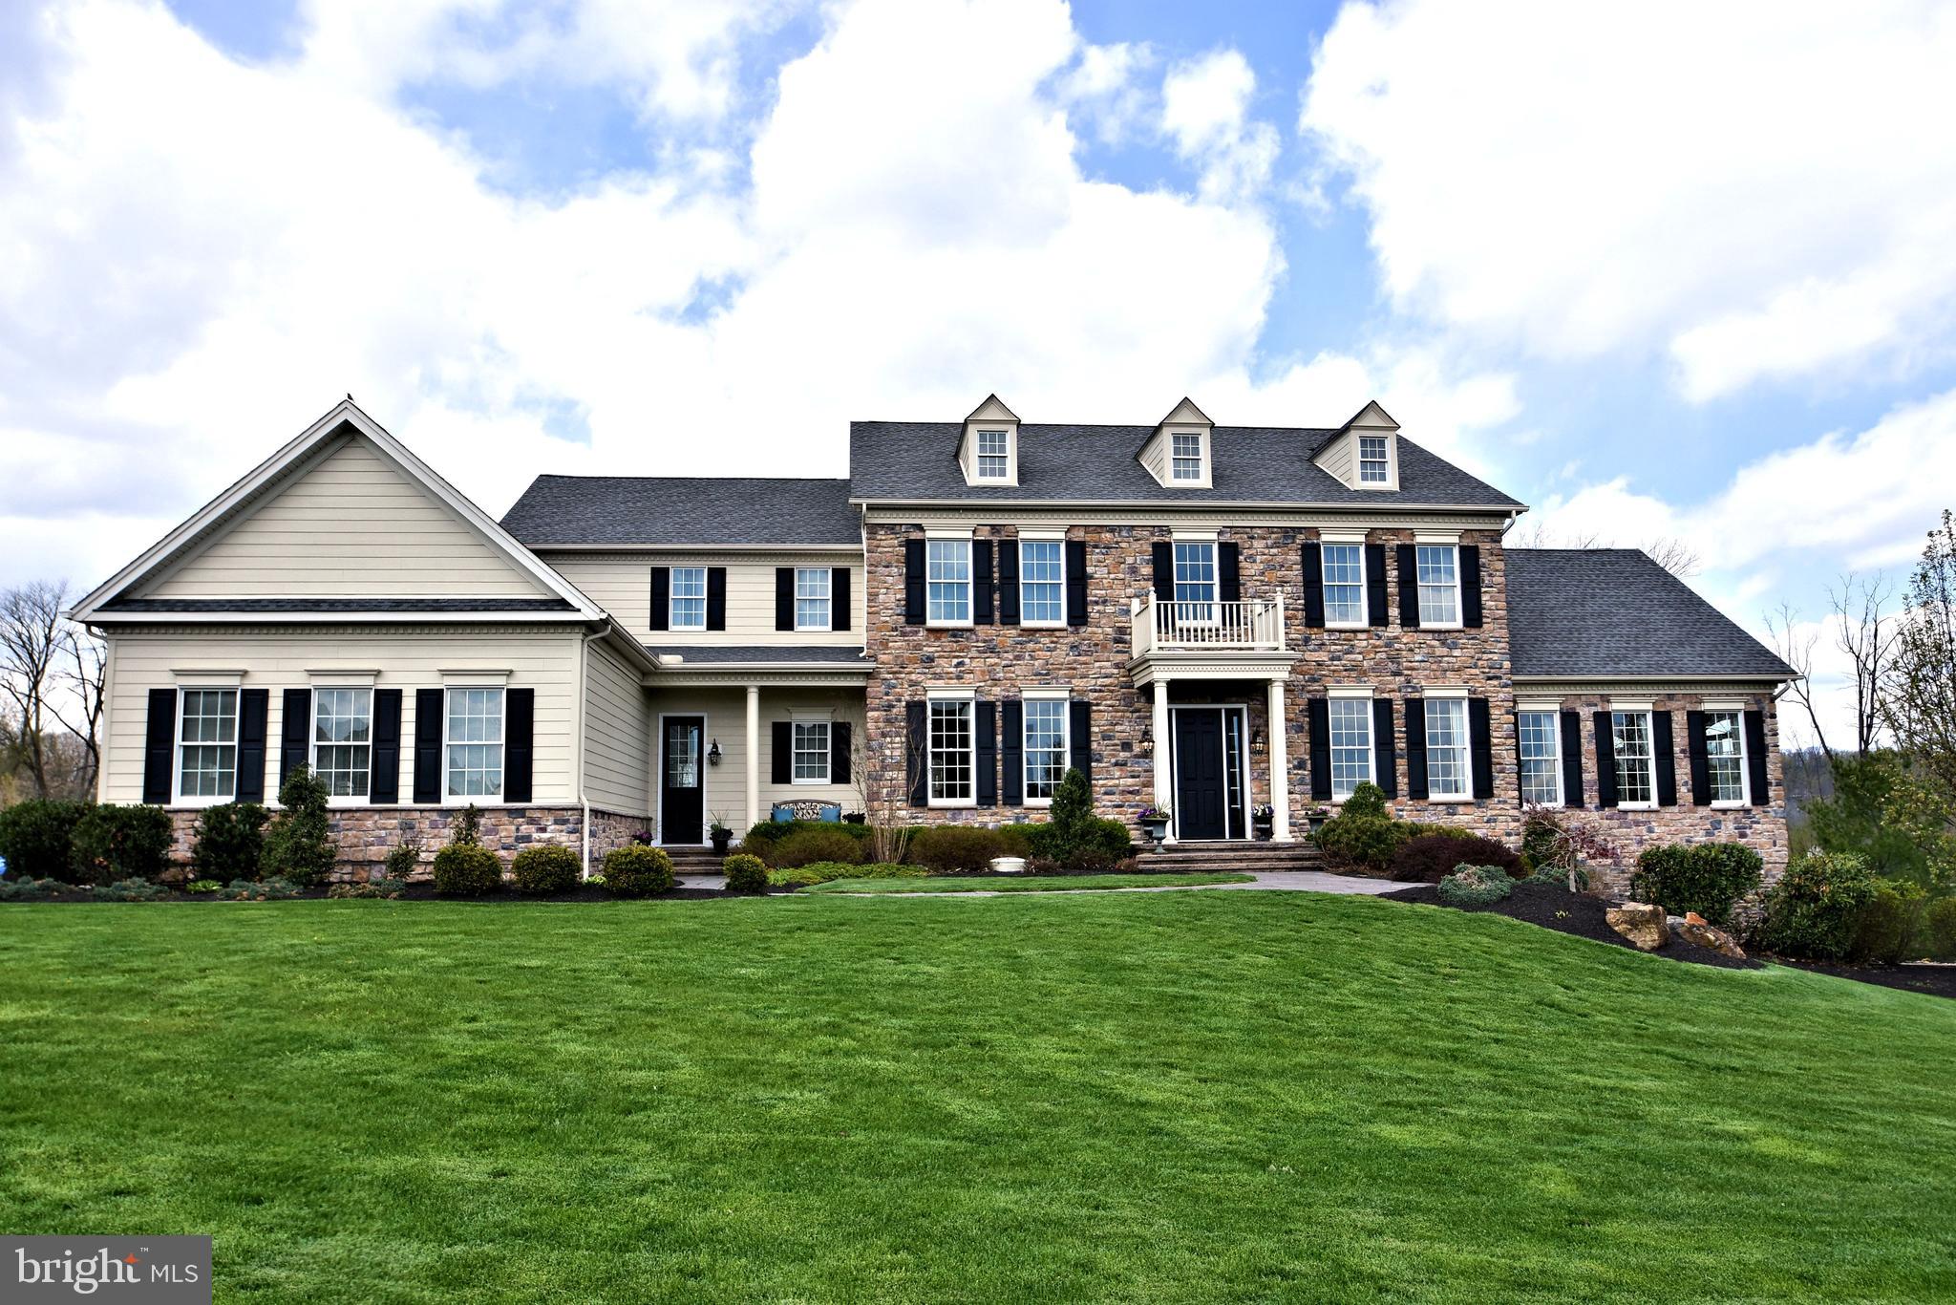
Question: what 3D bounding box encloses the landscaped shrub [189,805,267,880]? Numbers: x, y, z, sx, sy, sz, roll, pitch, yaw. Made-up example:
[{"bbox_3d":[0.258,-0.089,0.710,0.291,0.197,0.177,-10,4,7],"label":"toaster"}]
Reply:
[{"bbox_3d":[-9.563,2.435,16.637,0.845,1.033,0.845,0,-8,-6],"label":"landscaped shrub"}]

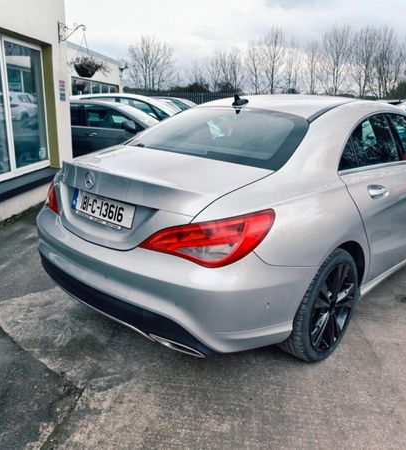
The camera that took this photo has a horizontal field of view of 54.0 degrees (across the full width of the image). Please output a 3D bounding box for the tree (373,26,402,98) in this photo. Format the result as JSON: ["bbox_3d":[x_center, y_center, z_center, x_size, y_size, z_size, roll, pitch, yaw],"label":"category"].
[{"bbox_3d":[16.526,-13.180,36.234,2.458,8.848,2.458,2,16,0],"label":"tree"}]

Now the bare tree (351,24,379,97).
[{"bbox_3d":[13.000,-11.859,32.890,2.500,8.200,2.500,2,16,0],"label":"bare tree"}]

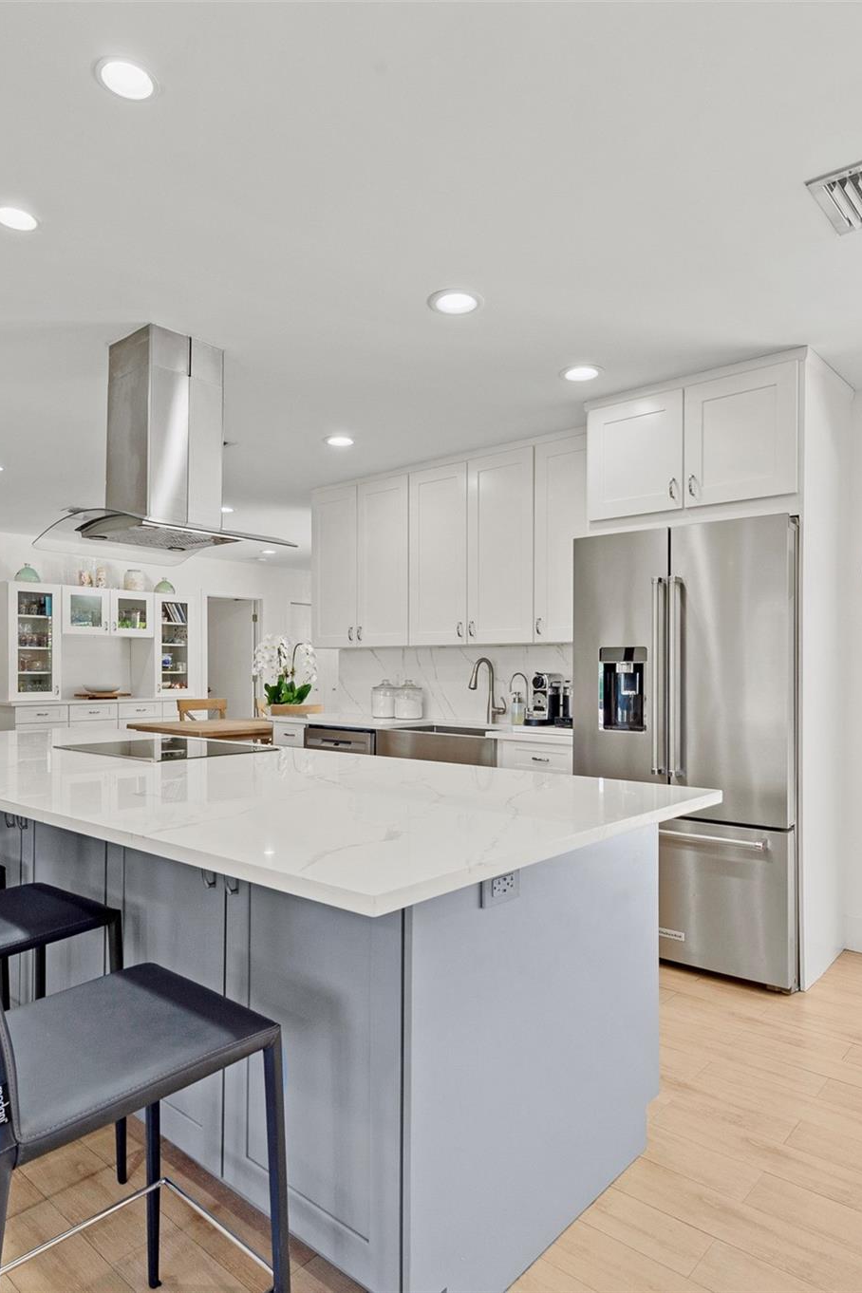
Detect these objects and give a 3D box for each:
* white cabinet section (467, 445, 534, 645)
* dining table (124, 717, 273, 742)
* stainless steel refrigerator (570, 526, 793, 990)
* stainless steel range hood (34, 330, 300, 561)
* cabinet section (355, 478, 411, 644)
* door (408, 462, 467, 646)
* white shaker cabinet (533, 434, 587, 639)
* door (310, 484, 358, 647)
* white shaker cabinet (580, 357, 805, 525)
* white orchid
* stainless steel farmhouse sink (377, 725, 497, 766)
[{"bbox_3d":[0.378,-0.536,4.167,0.455,1.054,0.030,-1,-2,41],"label":"white cabinet section"},{"bbox_3d":[-1.300,0.992,6.181,0.960,0.750,1.920,-1,-2,41],"label":"dining table"},{"bbox_3d":[1.183,0.410,3.291,0.899,1.778,0.732,-1,-2,41],"label":"stainless steel refrigerator"},{"bbox_3d":[-1.021,-0.764,2.916,0.860,0.789,0.660,-1,-2,40],"label":"stainless steel range hood"},{"bbox_3d":[-0.303,-0.529,4.769,0.462,1.068,0.030,-1,-2,41],"label":"cabinet section"},{"bbox_3d":[0.042,-0.533,4.463,0.433,1.049,0.025,-1,-2,40],"label":"door"},{"bbox_3d":[0.819,-0.548,4.001,0.440,1.059,0.320,-1,-2,40],"label":"white shaker cabinet"},{"bbox_3d":[-0.650,-0.526,5.075,0.464,1.076,0.030,-1,-2,41],"label":"door"},{"bbox_3d":[1.265,-0.845,3.400,0.936,0.560,0.610,-1,-2,41],"label":"white shaker cabinet"},{"bbox_3d":[-0.976,0.162,5.030,0.360,0.490,0.330,-1,-2,41],"label":"white orchid"},{"bbox_3d":[0.154,0.587,4.207,0.847,0.250,0.510,-1,-2,40],"label":"stainless steel farmhouse sink"}]

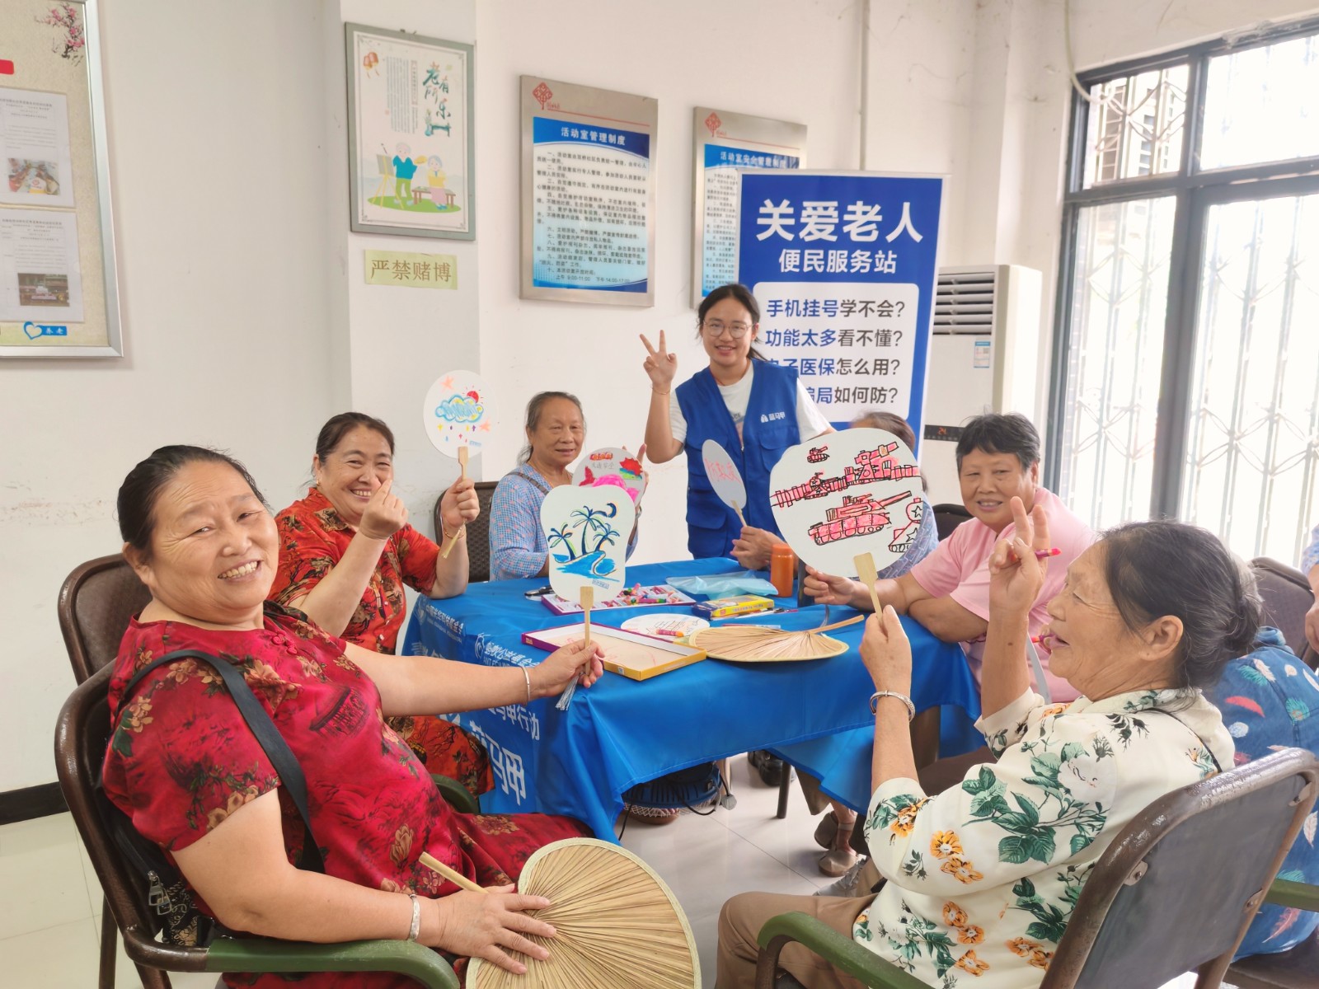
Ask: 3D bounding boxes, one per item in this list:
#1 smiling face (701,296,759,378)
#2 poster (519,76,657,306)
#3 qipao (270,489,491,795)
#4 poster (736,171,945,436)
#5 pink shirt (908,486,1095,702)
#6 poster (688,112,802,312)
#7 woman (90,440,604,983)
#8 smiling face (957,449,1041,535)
[{"bbox_3d":[0.208,-0.472,3.050,0.160,0.220,0.160,2,8,5],"label":"smiling face"},{"bbox_3d":[-0.248,-1.083,3.747,0.555,0.755,0.030,-4,10,-32],"label":"poster"},{"bbox_3d":[-0.620,0.310,2.270,0.500,0.720,0.470,7,11,37],"label":"qipao"},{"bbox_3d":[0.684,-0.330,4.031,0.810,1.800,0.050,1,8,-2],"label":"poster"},{"bbox_3d":[0.719,0.230,2.120,0.450,0.500,0.330,8,11,42],"label":"pink shirt"},{"bbox_3d":[0.372,-1.121,4.135,0.555,0.755,0.030,-4,10,-32],"label":"poster"},{"bbox_3d":[-0.400,0.565,1.470,0.820,1.250,0.620,4,9,18],"label":"woman"},{"bbox_3d":[0.671,-0.009,2.040,0.160,0.175,0.150,6,10,30],"label":"smiling face"}]

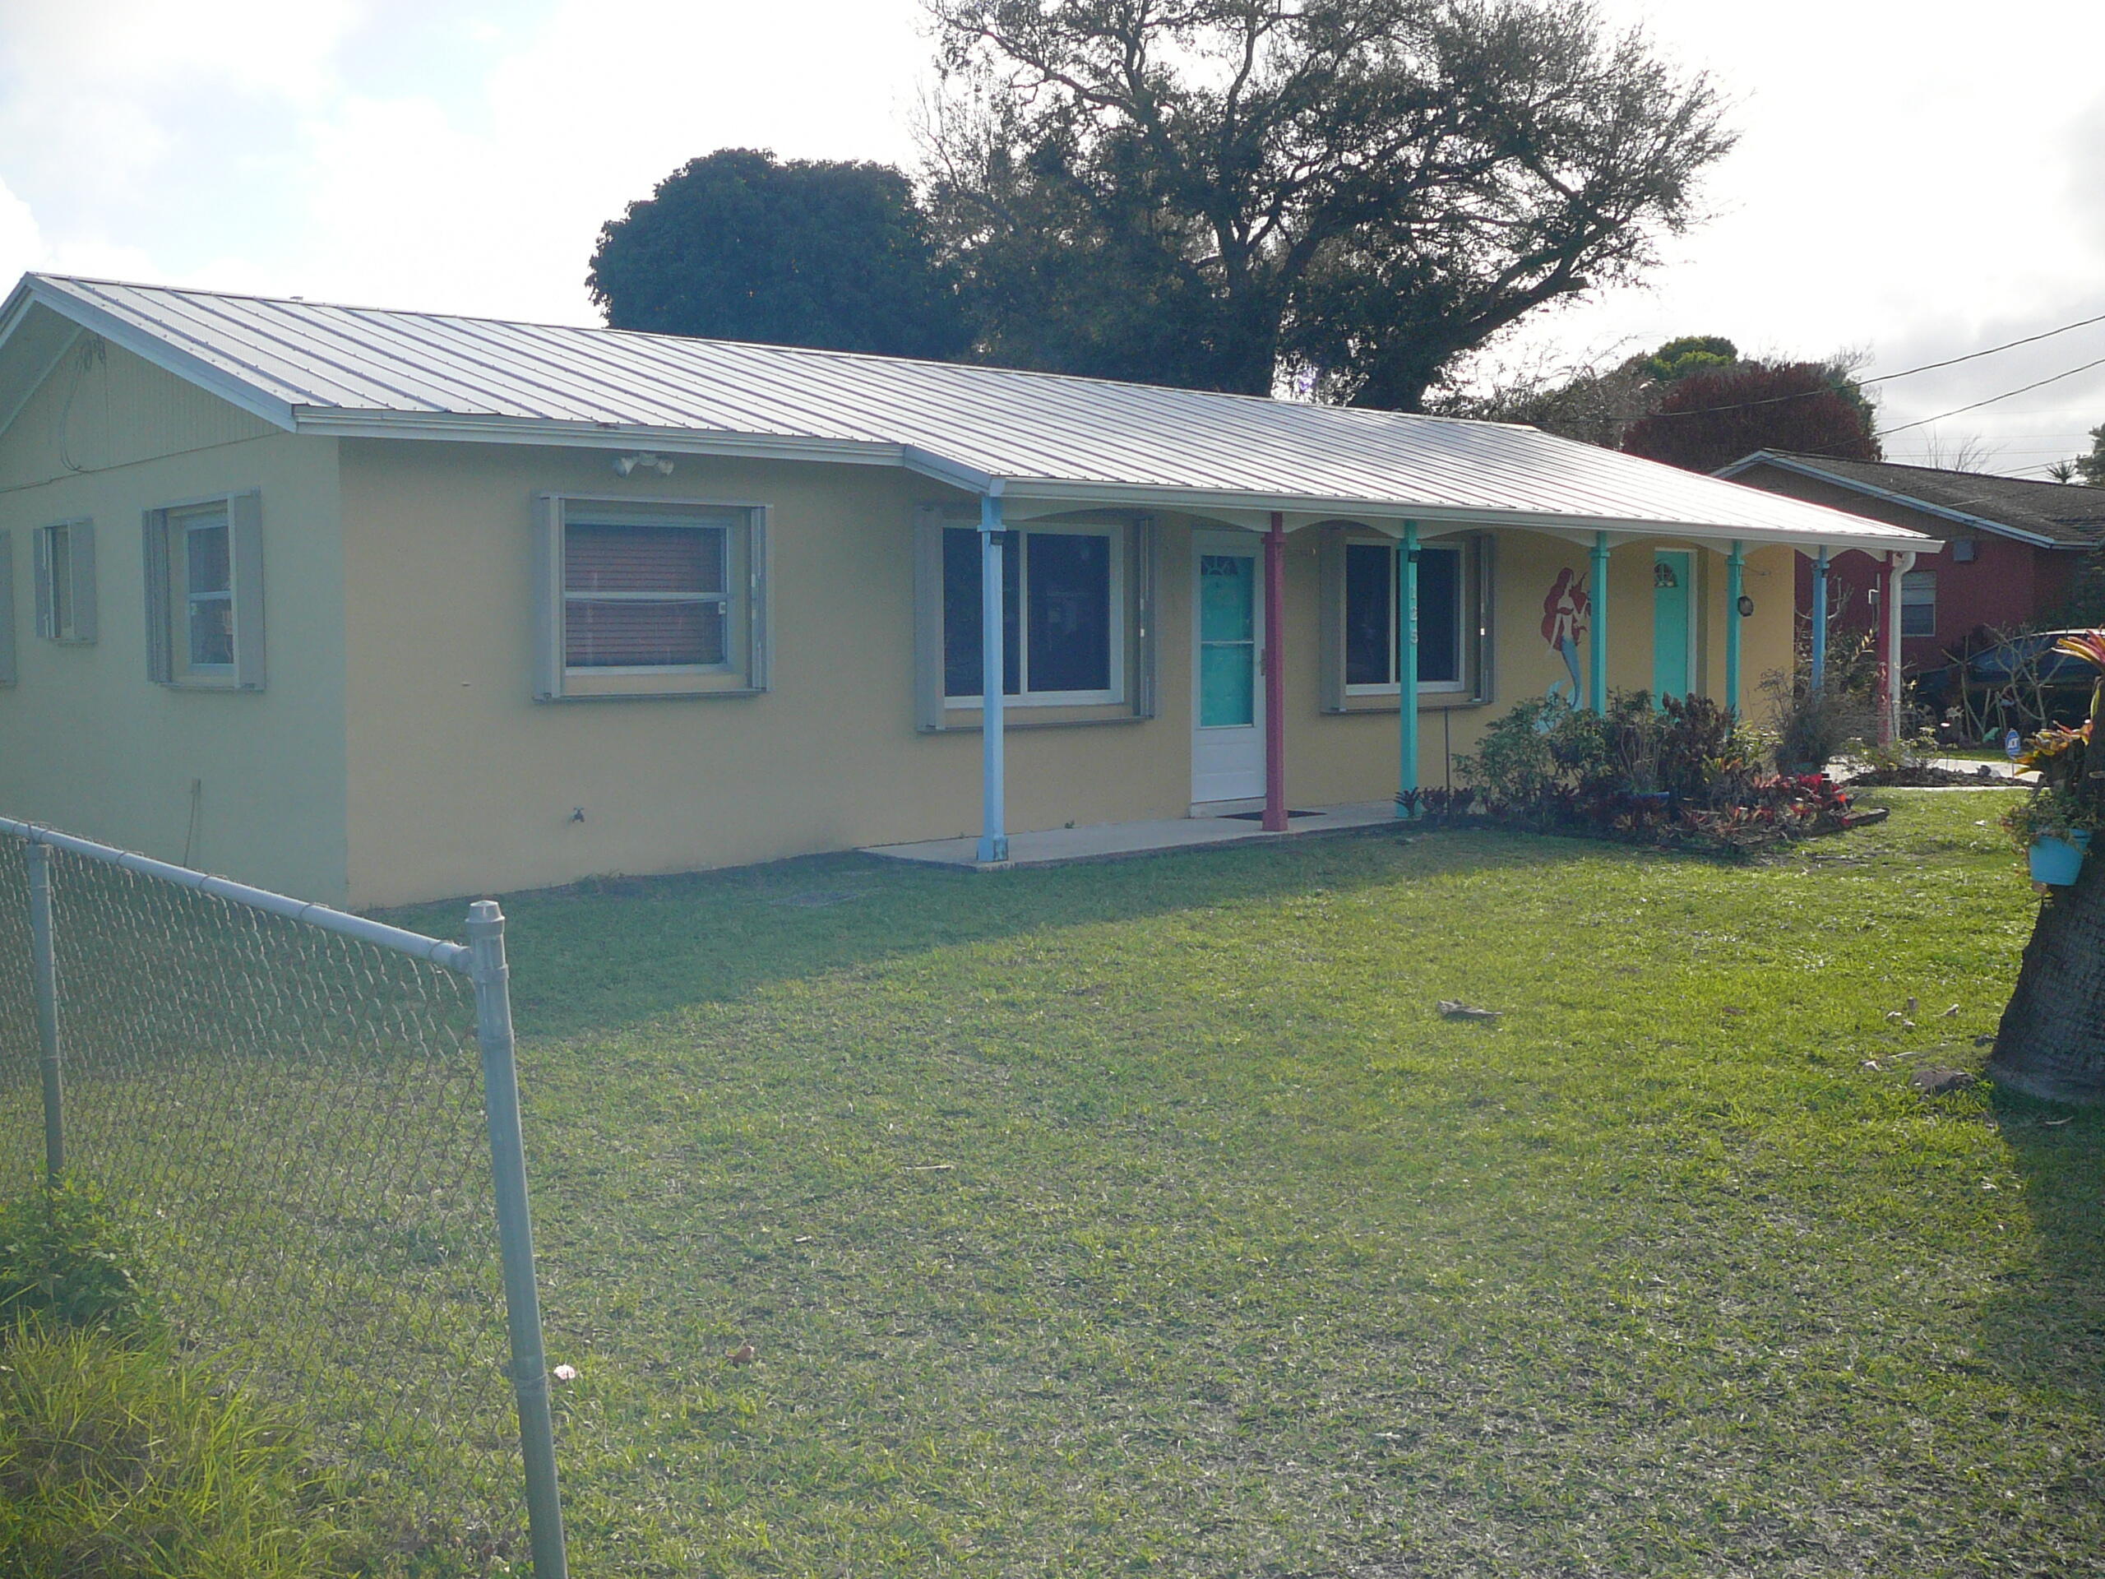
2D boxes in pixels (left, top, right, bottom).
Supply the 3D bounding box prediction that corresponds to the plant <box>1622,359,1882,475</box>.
[{"bbox_3d":[13.865,-5.089,42.227,5.179,6.811,5.179,-1,4,0],"label":"plant"}]

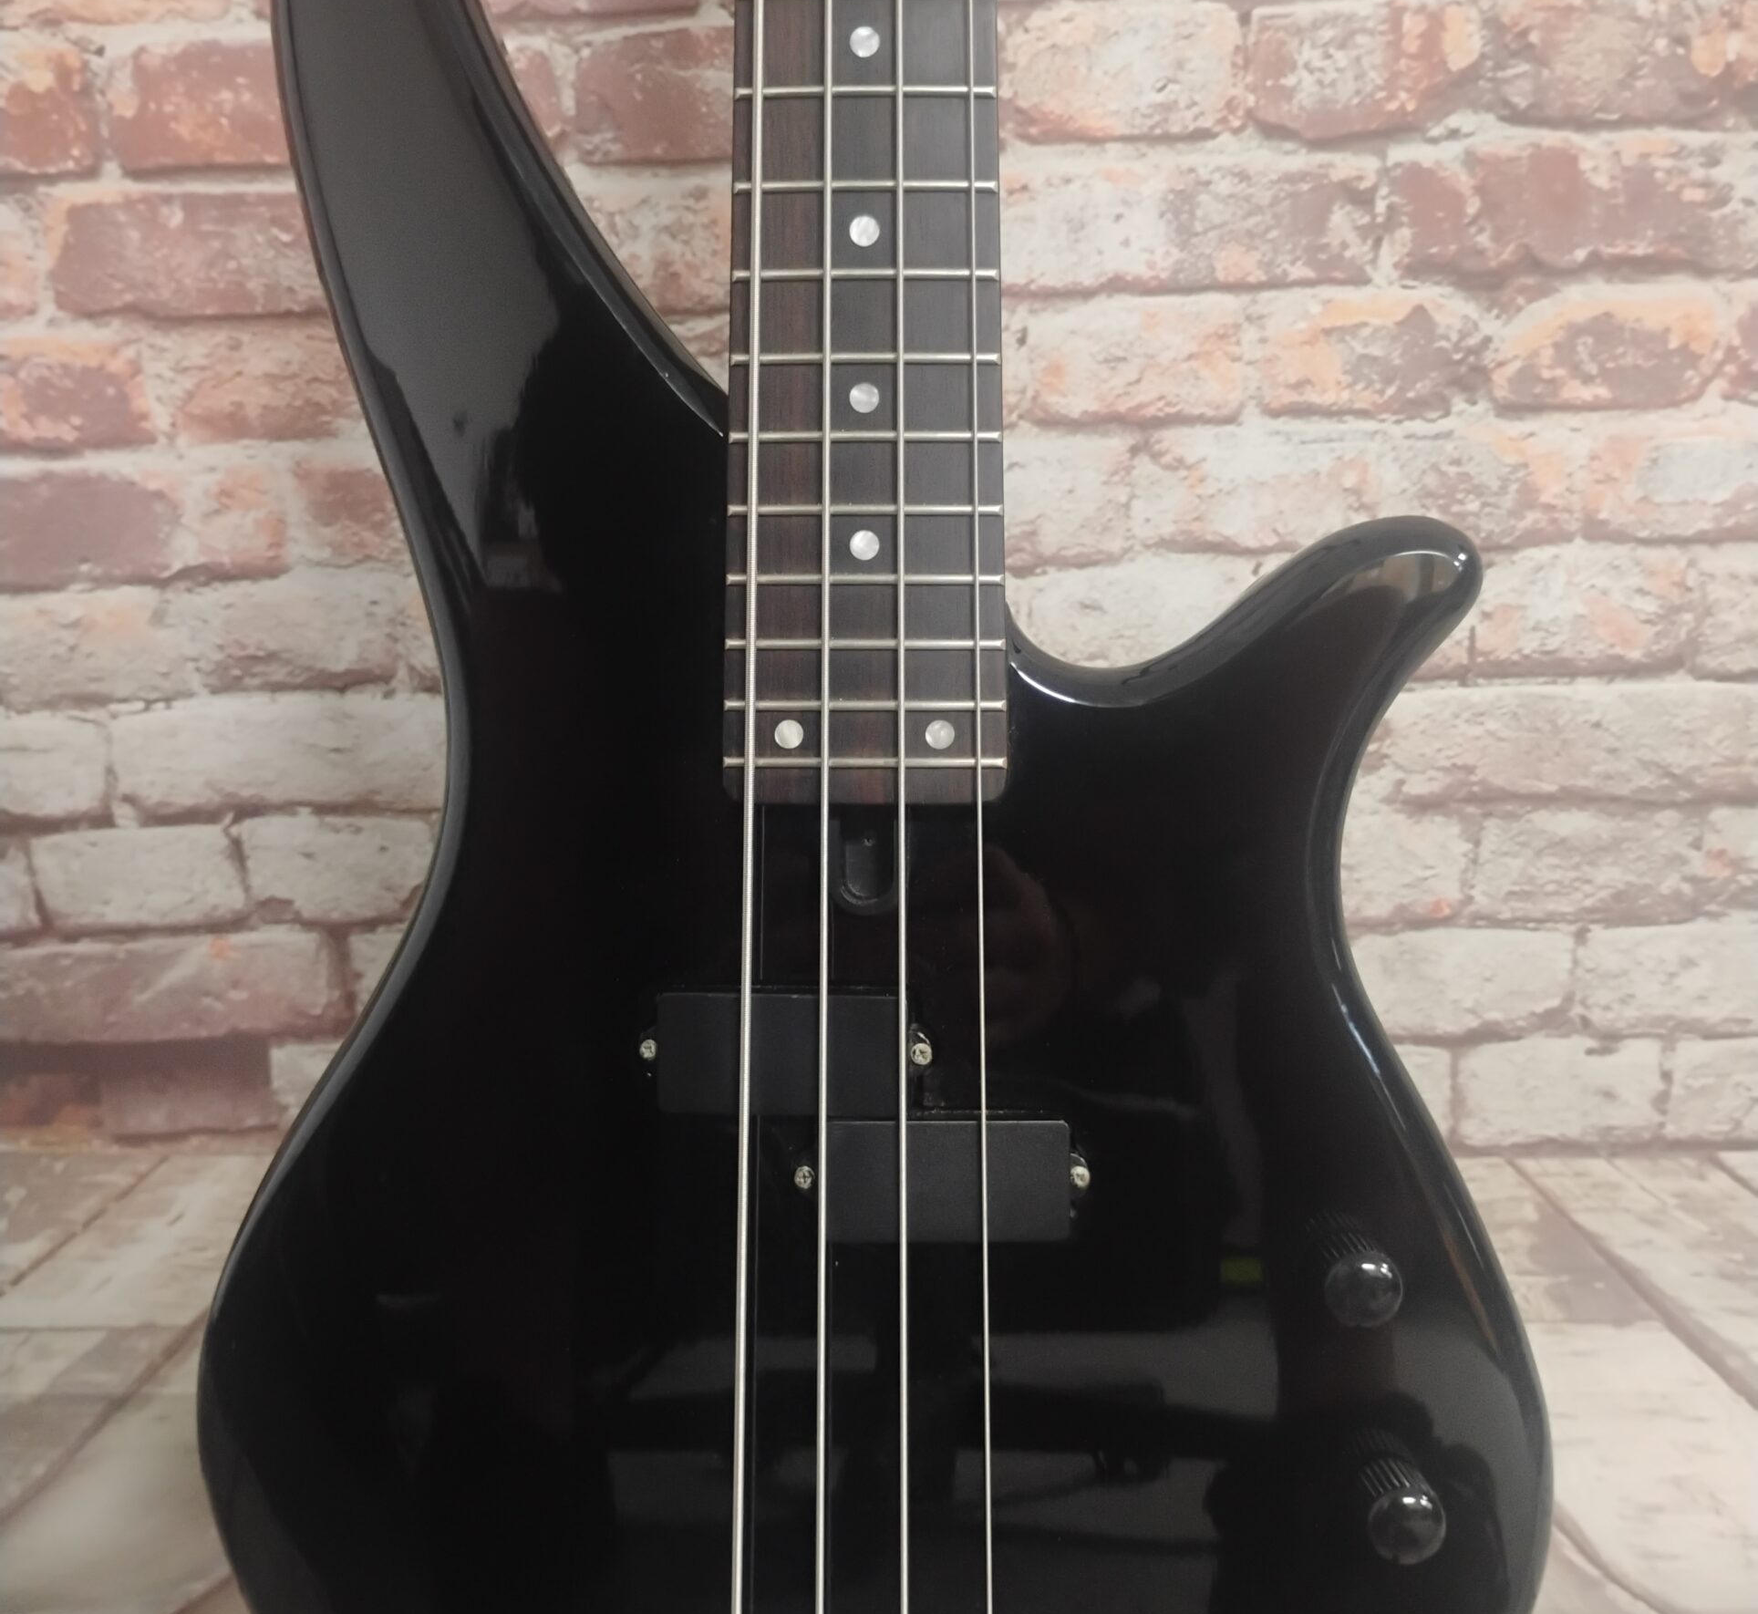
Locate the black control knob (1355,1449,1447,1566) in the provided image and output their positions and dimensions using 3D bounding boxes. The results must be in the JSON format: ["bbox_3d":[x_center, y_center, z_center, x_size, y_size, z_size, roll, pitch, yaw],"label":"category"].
[{"bbox_3d":[0.119,0.162,0.434,0.017,0.017,0.018,0,4,1],"label":"black control knob"}]

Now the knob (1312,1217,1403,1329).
[{"bbox_3d":[0.109,0.107,0.430,0.017,0.017,0.018,0,4,1],"label":"knob"}]

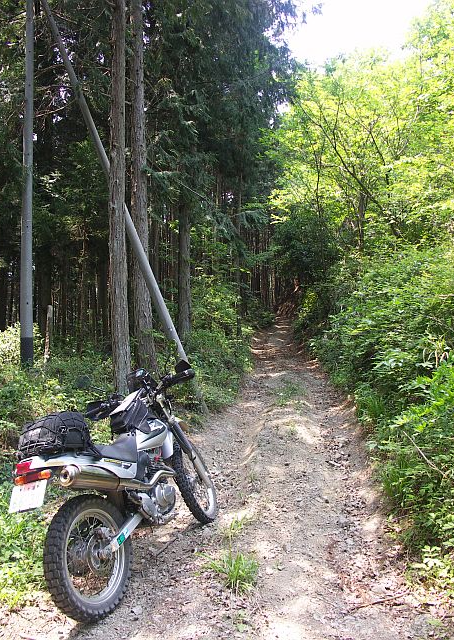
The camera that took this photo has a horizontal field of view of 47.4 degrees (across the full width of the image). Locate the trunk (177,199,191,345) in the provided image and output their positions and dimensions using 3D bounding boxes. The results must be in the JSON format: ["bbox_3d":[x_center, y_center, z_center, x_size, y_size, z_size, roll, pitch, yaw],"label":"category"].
[{"bbox_3d":[-1.060,-1.200,13.000,0.330,3.650,0.330,0,1,0],"label":"trunk"}]

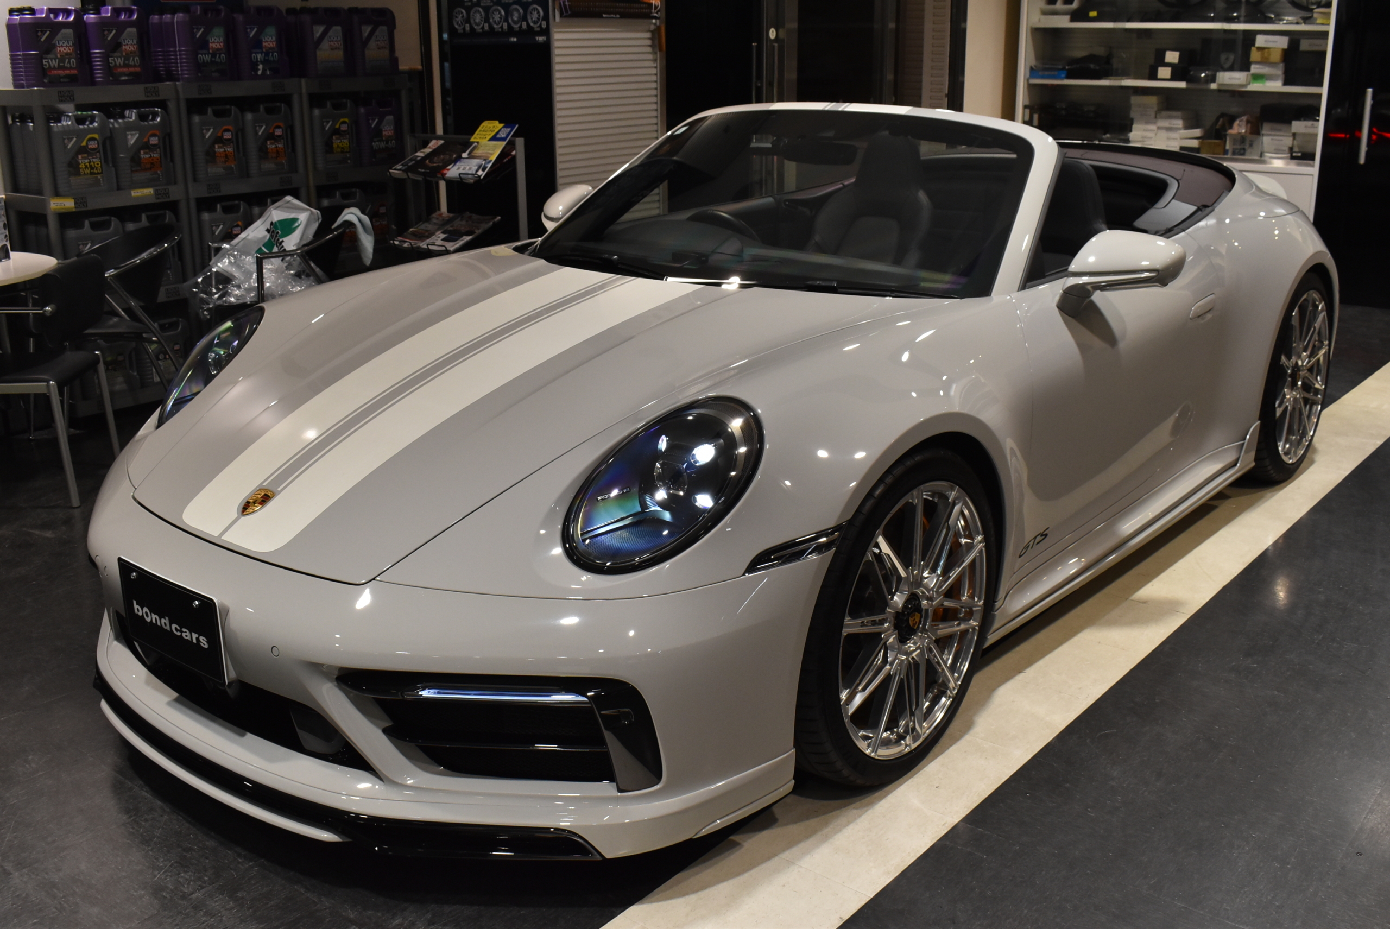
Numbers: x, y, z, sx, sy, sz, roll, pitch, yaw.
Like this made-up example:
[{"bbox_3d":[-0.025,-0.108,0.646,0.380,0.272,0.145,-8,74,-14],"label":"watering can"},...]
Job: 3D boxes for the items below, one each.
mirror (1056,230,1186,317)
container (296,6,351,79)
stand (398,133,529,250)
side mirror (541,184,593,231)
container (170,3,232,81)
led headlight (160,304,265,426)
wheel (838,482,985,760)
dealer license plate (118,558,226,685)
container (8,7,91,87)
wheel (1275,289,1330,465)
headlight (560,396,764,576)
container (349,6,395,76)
[{"bbox_3d":[0.948,-0.427,2.909,0.222,0.210,0.230,13,22,38],"label":"mirror"},{"bbox_3d":[-1.646,-1.867,5.828,0.115,0.293,0.200,13,22,38],"label":"container"},{"bbox_3d":[-1.020,-0.825,5.500,0.730,1.070,0.290,13,22,38],"label":"stand"},{"bbox_3d":[-0.439,-0.746,4.015,0.222,0.210,0.230,13,22,38],"label":"side mirror"},{"bbox_3d":[-2.014,-1.723,5.401,0.115,0.293,0.200,13,22,38],"label":"container"},{"bbox_3d":[-1.114,-0.217,3.020,0.225,0.240,0.320,13,22,38],"label":"led headlight"},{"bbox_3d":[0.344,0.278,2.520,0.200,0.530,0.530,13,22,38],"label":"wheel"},{"bbox_3d":[-0.909,0.269,2.280,0.330,0.165,0.020,13,22,38],"label":"dealer license plate"},{"bbox_3d":[-2.406,-1.568,4.946,0.115,0.293,0.200,13,22,38],"label":"container"},{"bbox_3d":[1.877,-0.305,4.337,0.270,0.570,0.570,13,22,38],"label":"wheel"},{"bbox_3d":[-0.053,0.032,2.147,0.290,0.240,0.300,13,22,38],"label":"headlight"},{"bbox_3d":[-1.463,-1.932,6.000,0.195,0.300,0.128,-16,22,-40],"label":"container"}]

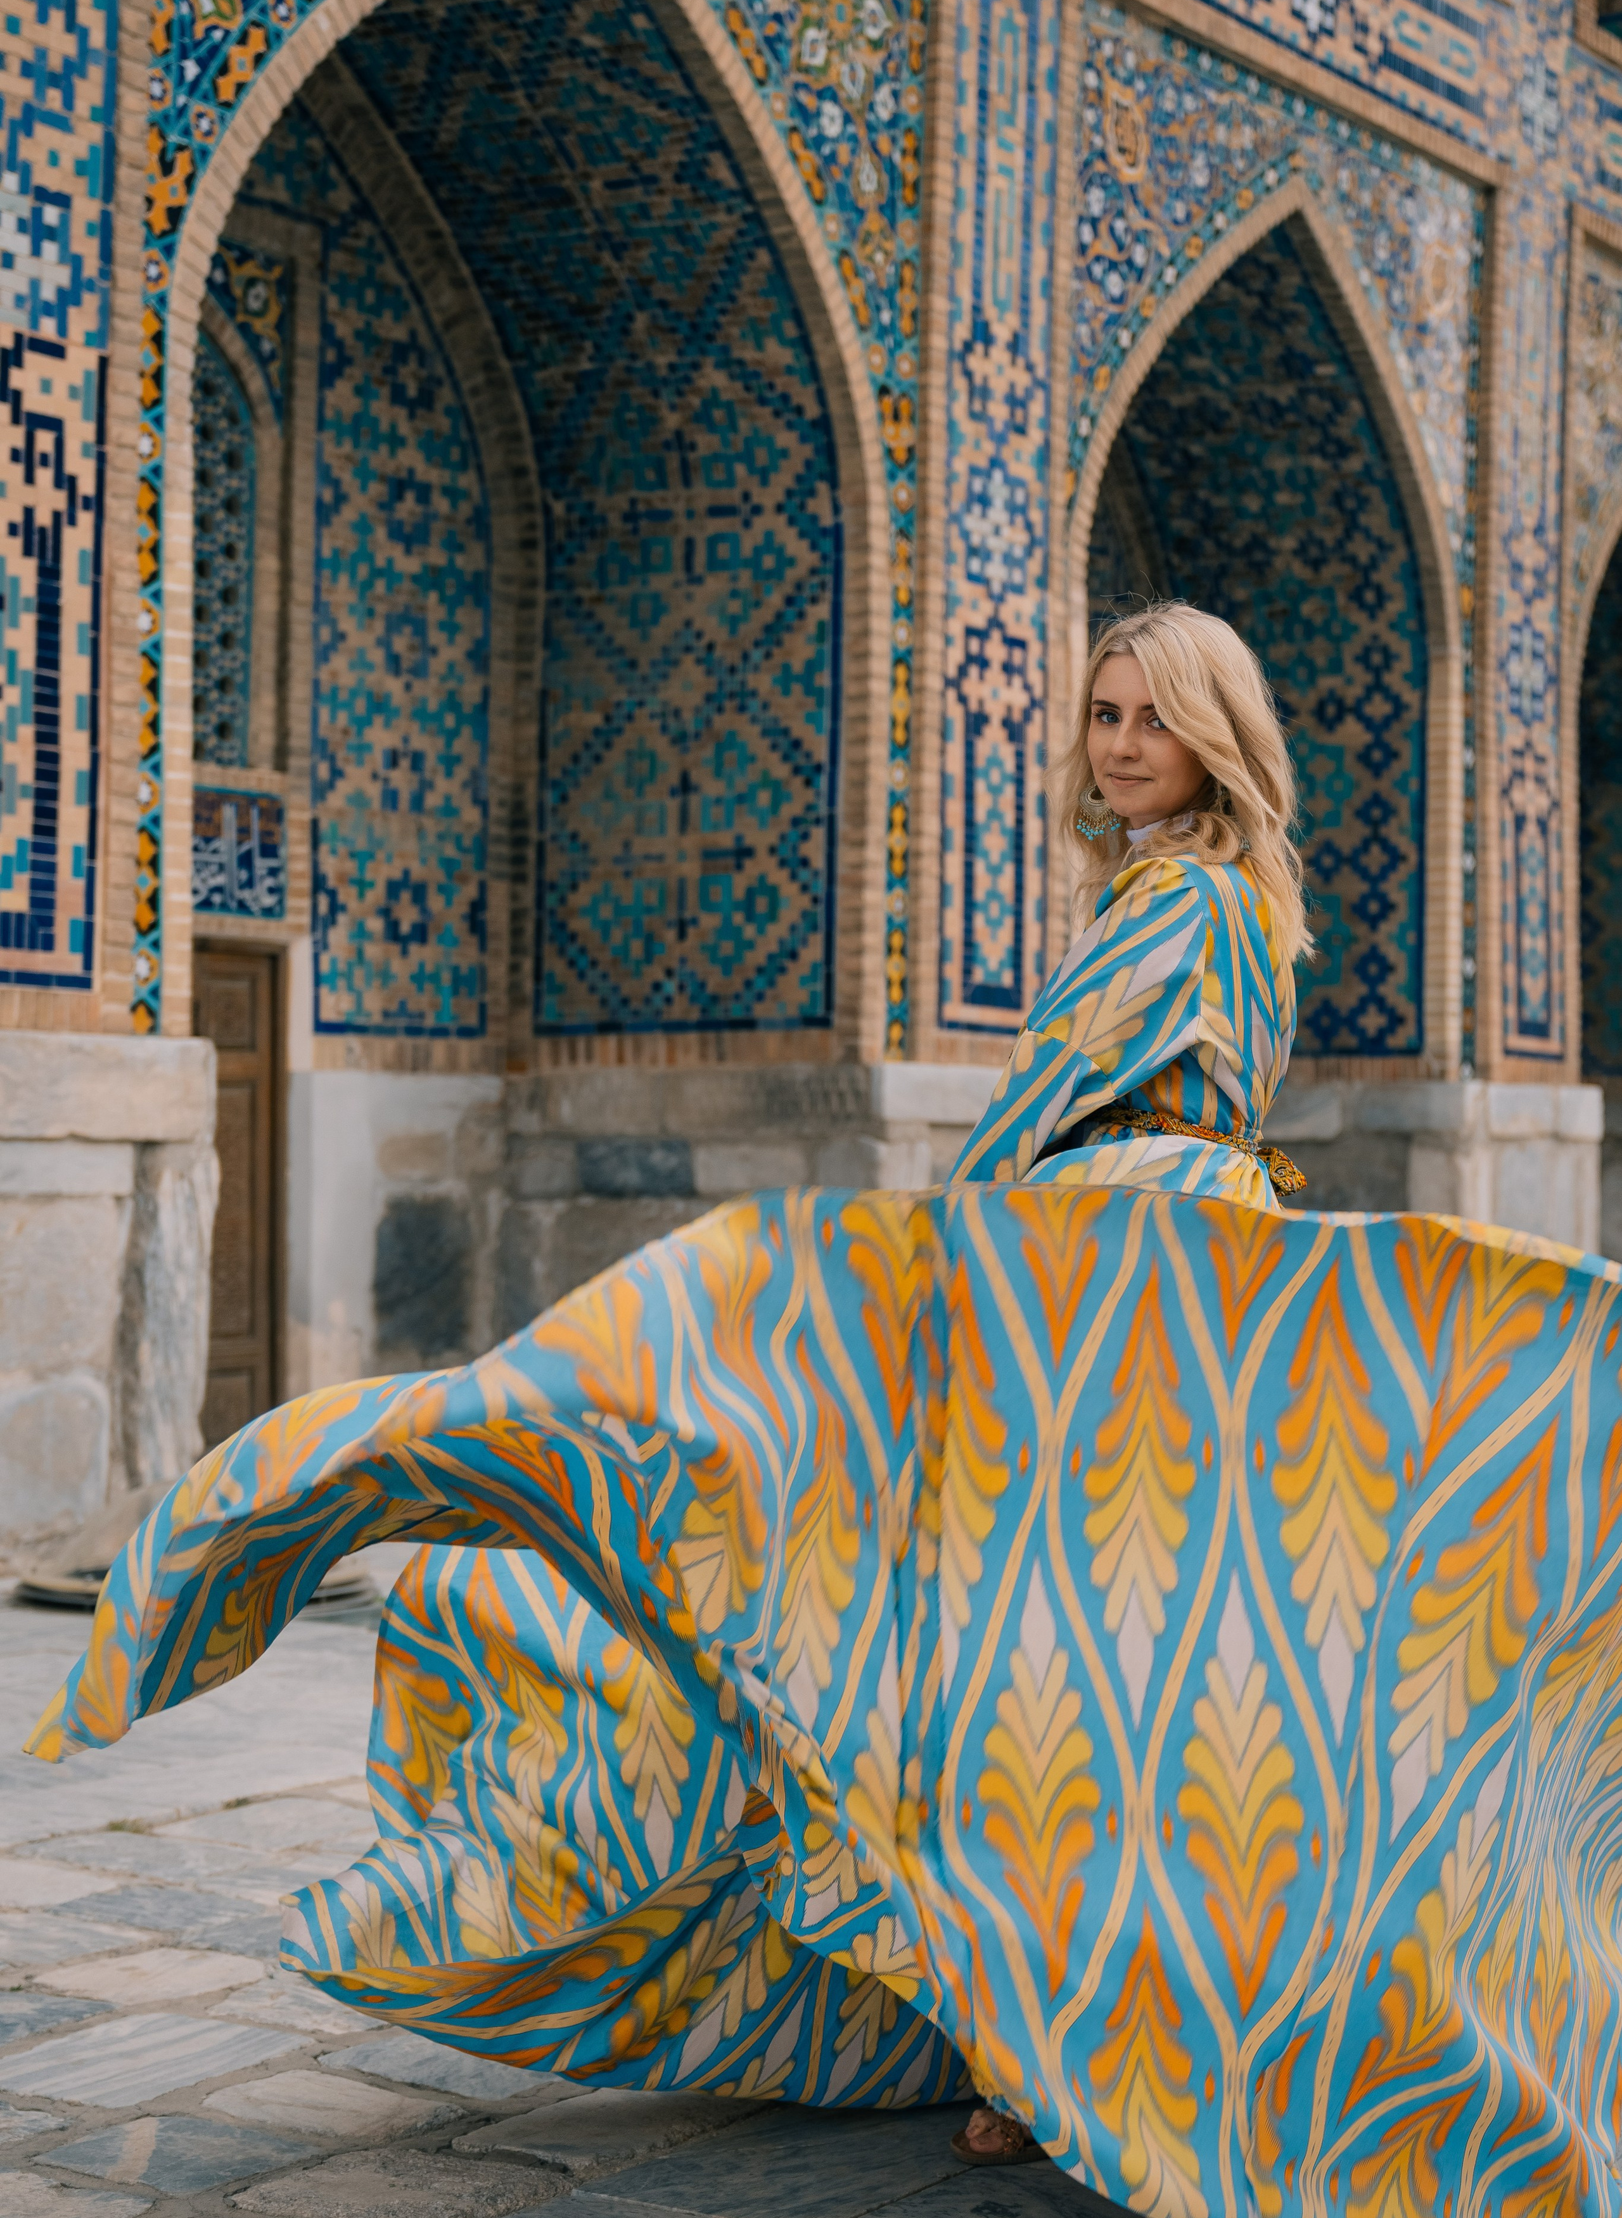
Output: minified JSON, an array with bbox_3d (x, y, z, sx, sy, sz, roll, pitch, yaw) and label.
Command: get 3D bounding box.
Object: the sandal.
[{"bbox_3d":[0.272,1.083,3.120,0.250,0.075,0.095,1,0,-9],"label":"sandal"}]

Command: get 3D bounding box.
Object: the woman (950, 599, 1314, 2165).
[{"bbox_3d":[0.340,0.284,3.150,0.440,1.670,0.480,1,0,15],"label":"woman"}]

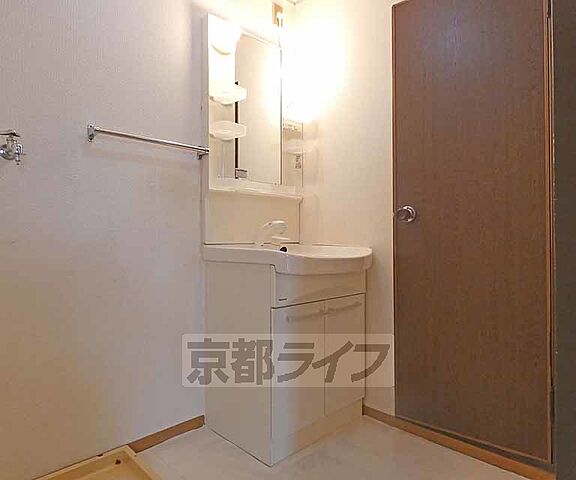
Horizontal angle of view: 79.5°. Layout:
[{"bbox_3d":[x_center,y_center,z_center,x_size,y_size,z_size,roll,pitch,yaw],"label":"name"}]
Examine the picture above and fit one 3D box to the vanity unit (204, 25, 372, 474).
[{"bbox_3d":[0.019,-0.089,1.589,0.595,1.850,0.515,0,-1,-44],"label":"vanity unit"}]

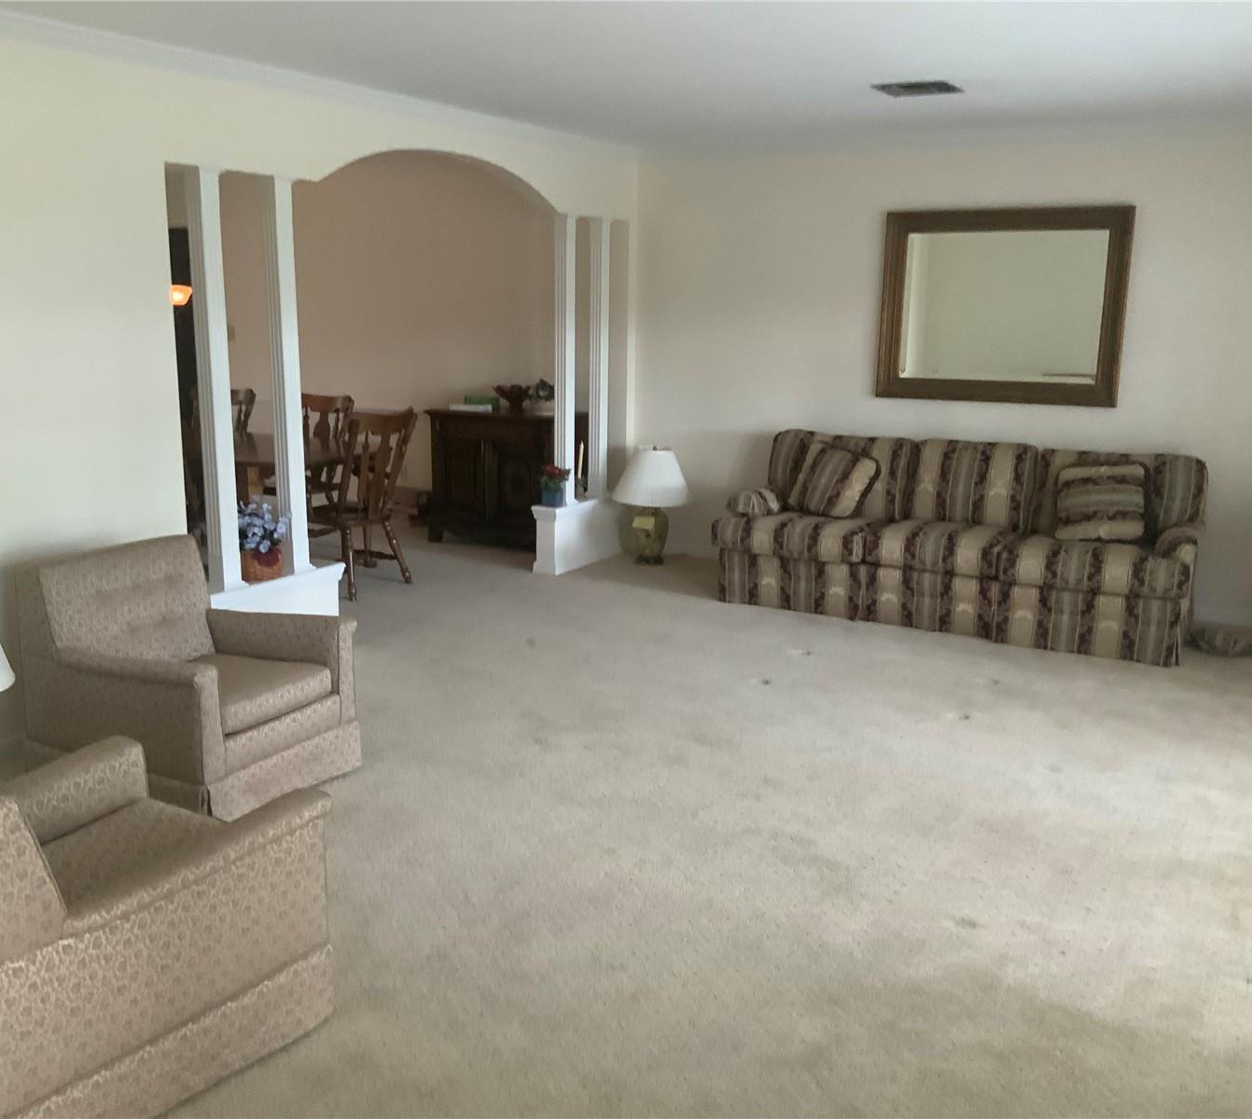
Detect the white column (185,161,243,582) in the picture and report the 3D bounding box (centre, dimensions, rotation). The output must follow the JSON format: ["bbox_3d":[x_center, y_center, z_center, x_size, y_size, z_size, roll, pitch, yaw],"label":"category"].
[{"bbox_3d":[-1.640,-0.690,4.985,0.088,1.655,0.097,7,13,30],"label":"white column"}]

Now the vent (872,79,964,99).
[{"bbox_3d":[1.237,-1.974,5.265,0.305,0.020,0.295,7,13,30],"label":"vent"}]

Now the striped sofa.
[{"bbox_3d":[1.664,-0.146,6.327,2.260,0.850,0.930,7,13,30],"label":"striped sofa"}]

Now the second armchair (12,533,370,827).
[{"bbox_3d":[-1.408,0.363,4.067,0.830,0.725,0.680,7,13,30],"label":"second armchair"}]

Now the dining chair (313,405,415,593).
[{"bbox_3d":[-1.486,-0.317,6.807,0.550,0.955,0.500,7,13,30],"label":"dining chair"}]

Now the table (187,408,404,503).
[{"bbox_3d":[-2.198,-0.290,7.169,1.800,0.740,1.030,7,13,30],"label":"table"}]

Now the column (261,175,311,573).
[{"bbox_3d":[-1.446,-0.754,5.307,0.088,1.655,0.097,7,13,30],"label":"column"}]

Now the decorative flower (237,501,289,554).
[{"bbox_3d":[-1.560,-0.146,5.324,0.240,0.240,0.250,7,13,30],"label":"decorative flower"}]

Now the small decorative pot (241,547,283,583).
[{"bbox_3d":[-1.562,0.011,5.356,0.180,0.135,0.180,0,12,0],"label":"small decorative pot"}]

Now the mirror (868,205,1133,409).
[{"bbox_3d":[1.951,-1.317,6.548,1.265,0.995,0.050,7,13,30],"label":"mirror"}]

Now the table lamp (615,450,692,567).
[{"bbox_3d":[0.155,-0.318,7.561,0.460,0.680,0.460,0,12,0],"label":"table lamp"}]

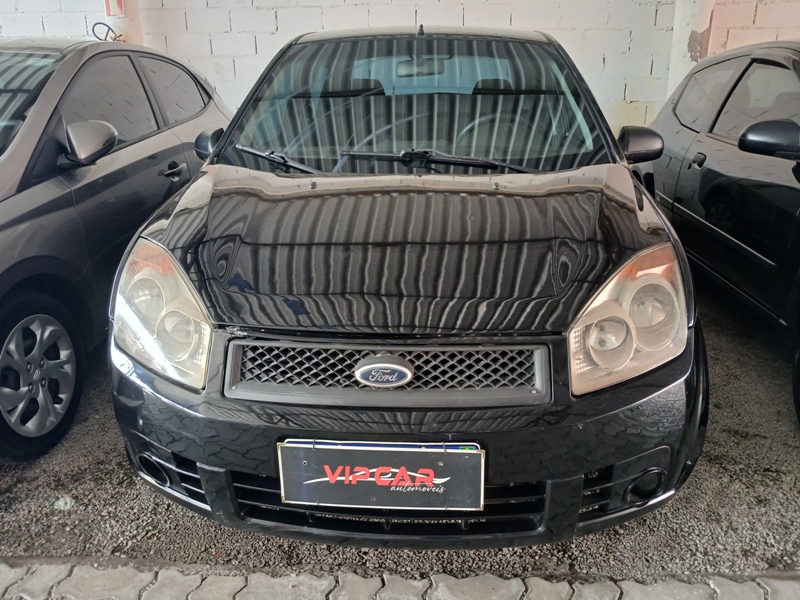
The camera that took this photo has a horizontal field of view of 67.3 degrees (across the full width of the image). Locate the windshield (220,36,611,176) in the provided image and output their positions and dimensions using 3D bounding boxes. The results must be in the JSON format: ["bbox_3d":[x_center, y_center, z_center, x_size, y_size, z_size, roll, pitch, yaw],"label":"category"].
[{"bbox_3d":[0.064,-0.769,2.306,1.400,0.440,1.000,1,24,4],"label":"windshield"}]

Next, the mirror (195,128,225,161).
[{"bbox_3d":[-0.770,-0.646,2.521,0.205,0.155,0.140,1,17,4],"label":"mirror"}]

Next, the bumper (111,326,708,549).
[{"bbox_3d":[-0.017,0.277,1.434,1.640,0.510,0.480,1,17,4],"label":"bumper"}]

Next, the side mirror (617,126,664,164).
[{"bbox_3d":[0.945,-0.614,2.394,0.210,0.155,0.140,1,17,4],"label":"side mirror"}]

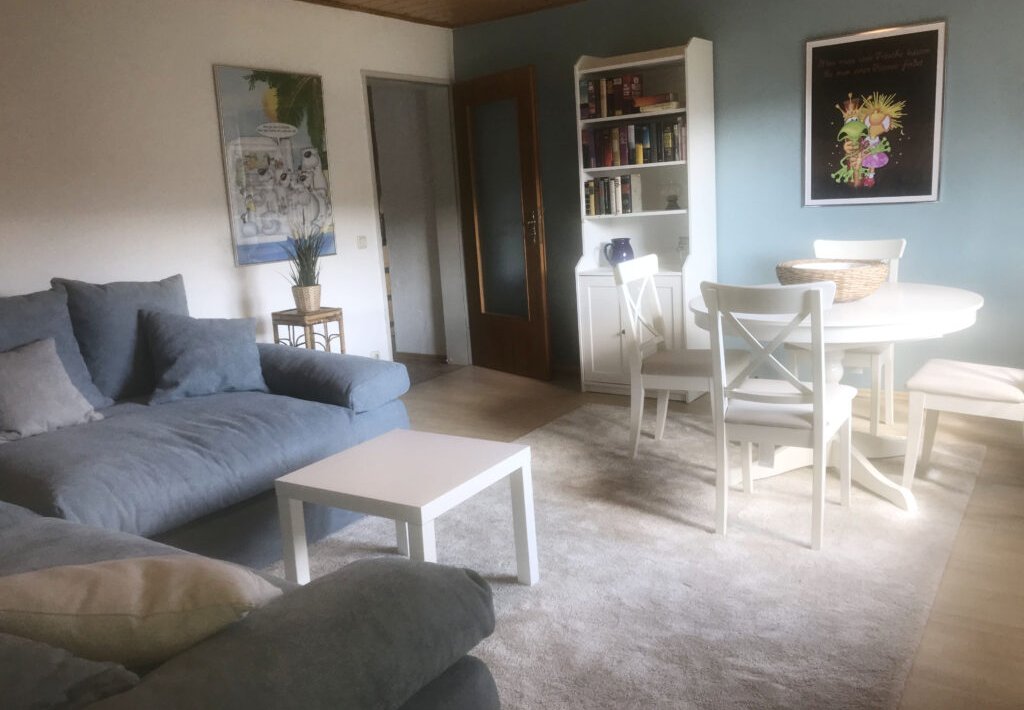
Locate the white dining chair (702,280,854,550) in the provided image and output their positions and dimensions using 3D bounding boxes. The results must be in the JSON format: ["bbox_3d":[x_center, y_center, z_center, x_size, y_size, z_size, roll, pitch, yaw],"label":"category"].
[{"bbox_3d":[0.970,0.156,2.963,0.430,0.910,0.520,3,13,31],"label":"white dining chair"}]

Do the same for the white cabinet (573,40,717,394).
[{"bbox_3d":[0.793,-0.765,4.931,0.700,2.010,0.460,5,14,36],"label":"white cabinet"}]

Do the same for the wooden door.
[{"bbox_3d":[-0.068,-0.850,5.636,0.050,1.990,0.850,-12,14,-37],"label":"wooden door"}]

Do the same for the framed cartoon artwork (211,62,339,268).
[{"bbox_3d":[-1.298,-1.046,4.631,0.025,1.020,0.715,5,14,36],"label":"framed cartoon artwork"}]

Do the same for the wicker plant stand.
[{"bbox_3d":[-1.122,0.082,4.691,0.285,0.665,0.265,5,14,36],"label":"wicker plant stand"}]

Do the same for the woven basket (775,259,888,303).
[{"bbox_3d":[1.276,-0.291,3.309,0.420,0.140,0.420,5,14,36],"label":"woven basket"}]

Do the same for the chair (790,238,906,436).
[{"bbox_3d":[1.598,-0.073,3.972,0.430,0.910,0.520,4,14,35],"label":"chair"}]

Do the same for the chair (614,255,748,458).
[{"bbox_3d":[0.791,0.007,3.778,0.520,0.910,0.430,5,14,36],"label":"chair"}]

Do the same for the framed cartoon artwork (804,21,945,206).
[{"bbox_3d":[1.865,-1.220,4.306,0.665,0.860,0.025,5,14,36],"label":"framed cartoon artwork"}]

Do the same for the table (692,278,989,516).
[{"bbox_3d":[1.298,0.135,3.411,1.100,0.740,1.100,5,14,36],"label":"table"}]

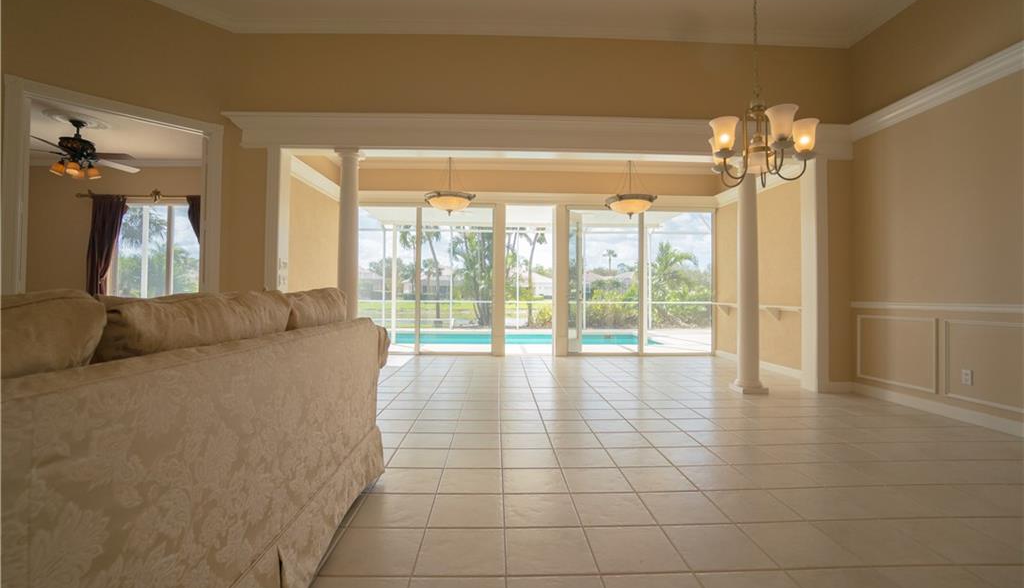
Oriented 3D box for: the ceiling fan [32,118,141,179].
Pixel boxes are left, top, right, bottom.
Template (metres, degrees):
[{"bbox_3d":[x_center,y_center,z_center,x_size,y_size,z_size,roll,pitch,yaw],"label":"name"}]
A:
[{"bbox_3d":[-5.224,-1.740,5.128,1.280,0.700,1.280,0,-1,-2],"label":"ceiling fan"}]

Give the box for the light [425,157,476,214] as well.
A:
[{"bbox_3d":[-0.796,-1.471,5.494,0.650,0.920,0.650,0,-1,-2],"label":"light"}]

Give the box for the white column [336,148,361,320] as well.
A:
[{"bbox_3d":[-1.615,-0.222,4.240,0.250,2.390,0.250,0,-1,-2],"label":"white column"}]

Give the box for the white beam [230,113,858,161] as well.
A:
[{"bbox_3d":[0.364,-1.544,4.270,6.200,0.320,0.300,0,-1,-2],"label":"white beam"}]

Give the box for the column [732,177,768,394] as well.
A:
[{"bbox_3d":[2.430,-0.194,4.379,0.250,2.390,0.250,0,-1,-2],"label":"column"}]

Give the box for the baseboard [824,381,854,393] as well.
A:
[{"bbox_3d":[3.337,0.952,4.321,0.290,0.110,0.020,0,-1,-2],"label":"baseboard"}]

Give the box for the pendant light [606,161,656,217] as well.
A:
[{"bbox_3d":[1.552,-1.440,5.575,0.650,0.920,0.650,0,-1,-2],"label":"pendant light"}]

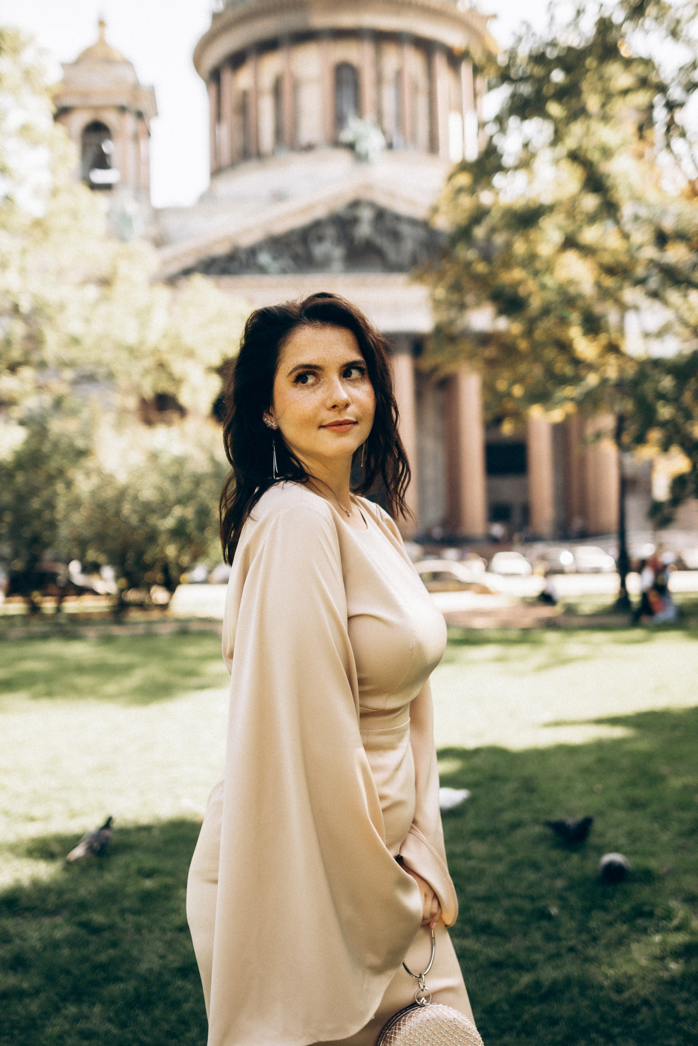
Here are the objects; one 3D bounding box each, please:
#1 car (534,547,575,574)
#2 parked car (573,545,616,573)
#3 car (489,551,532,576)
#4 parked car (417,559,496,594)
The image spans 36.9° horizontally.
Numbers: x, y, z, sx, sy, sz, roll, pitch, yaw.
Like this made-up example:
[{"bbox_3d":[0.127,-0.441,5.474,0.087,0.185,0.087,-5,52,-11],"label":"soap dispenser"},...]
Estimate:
[{"bbox_3d":[12.679,2.394,64.500,1.830,1.620,4.500,-1,-2,-2],"label":"car"},{"bbox_3d":[15.308,2.354,65.500,1.820,1.600,4.450,-1,-2,-2],"label":"parked car"},{"bbox_3d":[9.852,2.530,63.500,1.800,1.500,4.400,-1,-2,-2],"label":"car"},{"bbox_3d":[3.886,2.338,44.000,4.500,1.460,1.780,-1,-2,0],"label":"parked car"}]

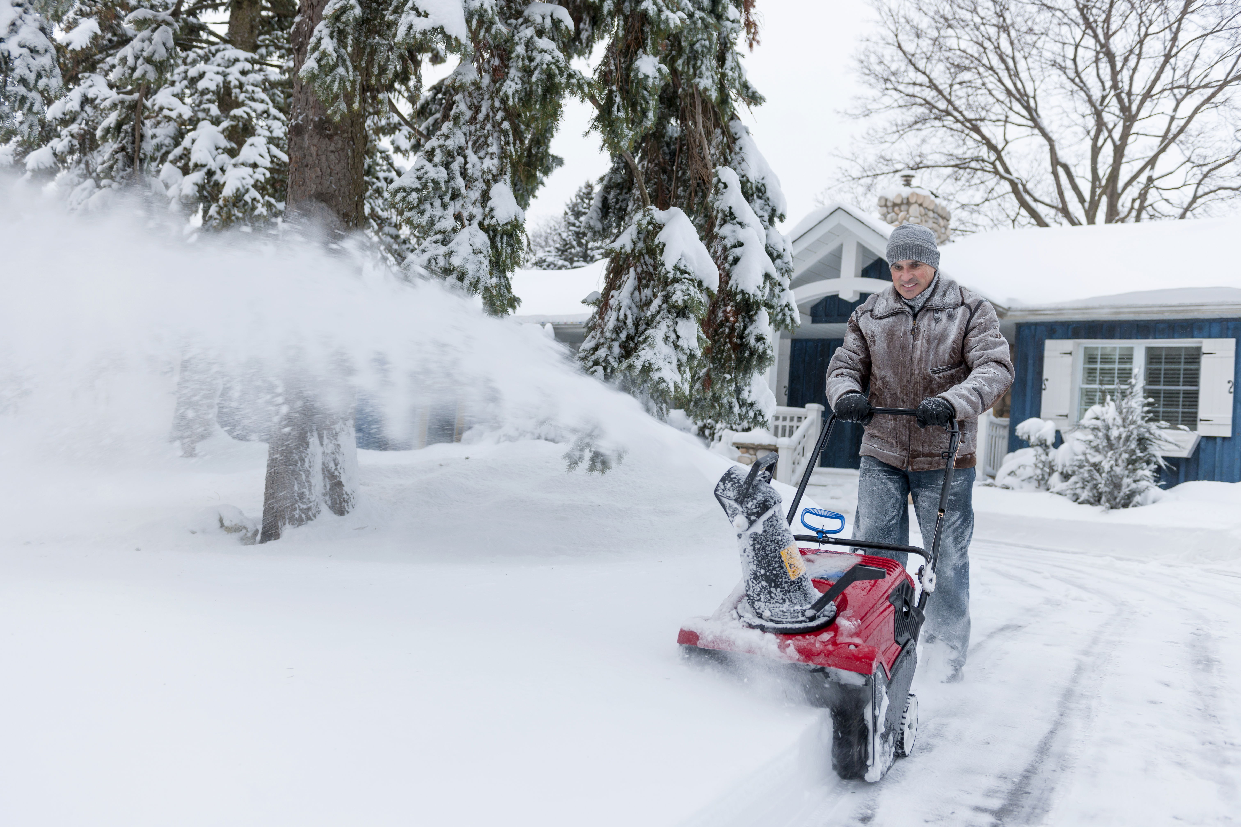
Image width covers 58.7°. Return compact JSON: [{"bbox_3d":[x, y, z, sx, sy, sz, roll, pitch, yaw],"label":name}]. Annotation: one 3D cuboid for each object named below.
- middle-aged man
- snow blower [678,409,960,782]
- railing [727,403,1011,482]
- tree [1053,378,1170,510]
[{"bbox_3d":[1.103,0.143,4.194,0.680,1.710,0.640,3,-2,26],"label":"middle-aged man"},{"bbox_3d":[0.694,0.459,3.416,0.560,0.980,1.100,3,-2,28],"label":"snow blower"},{"bbox_3d":[3.487,0.461,15.900,4.100,1.100,1.000,3,-2,34],"label":"railing"},{"bbox_3d":[5.877,0.360,13.200,1.350,1.580,1.300,3,-2,35],"label":"tree"}]

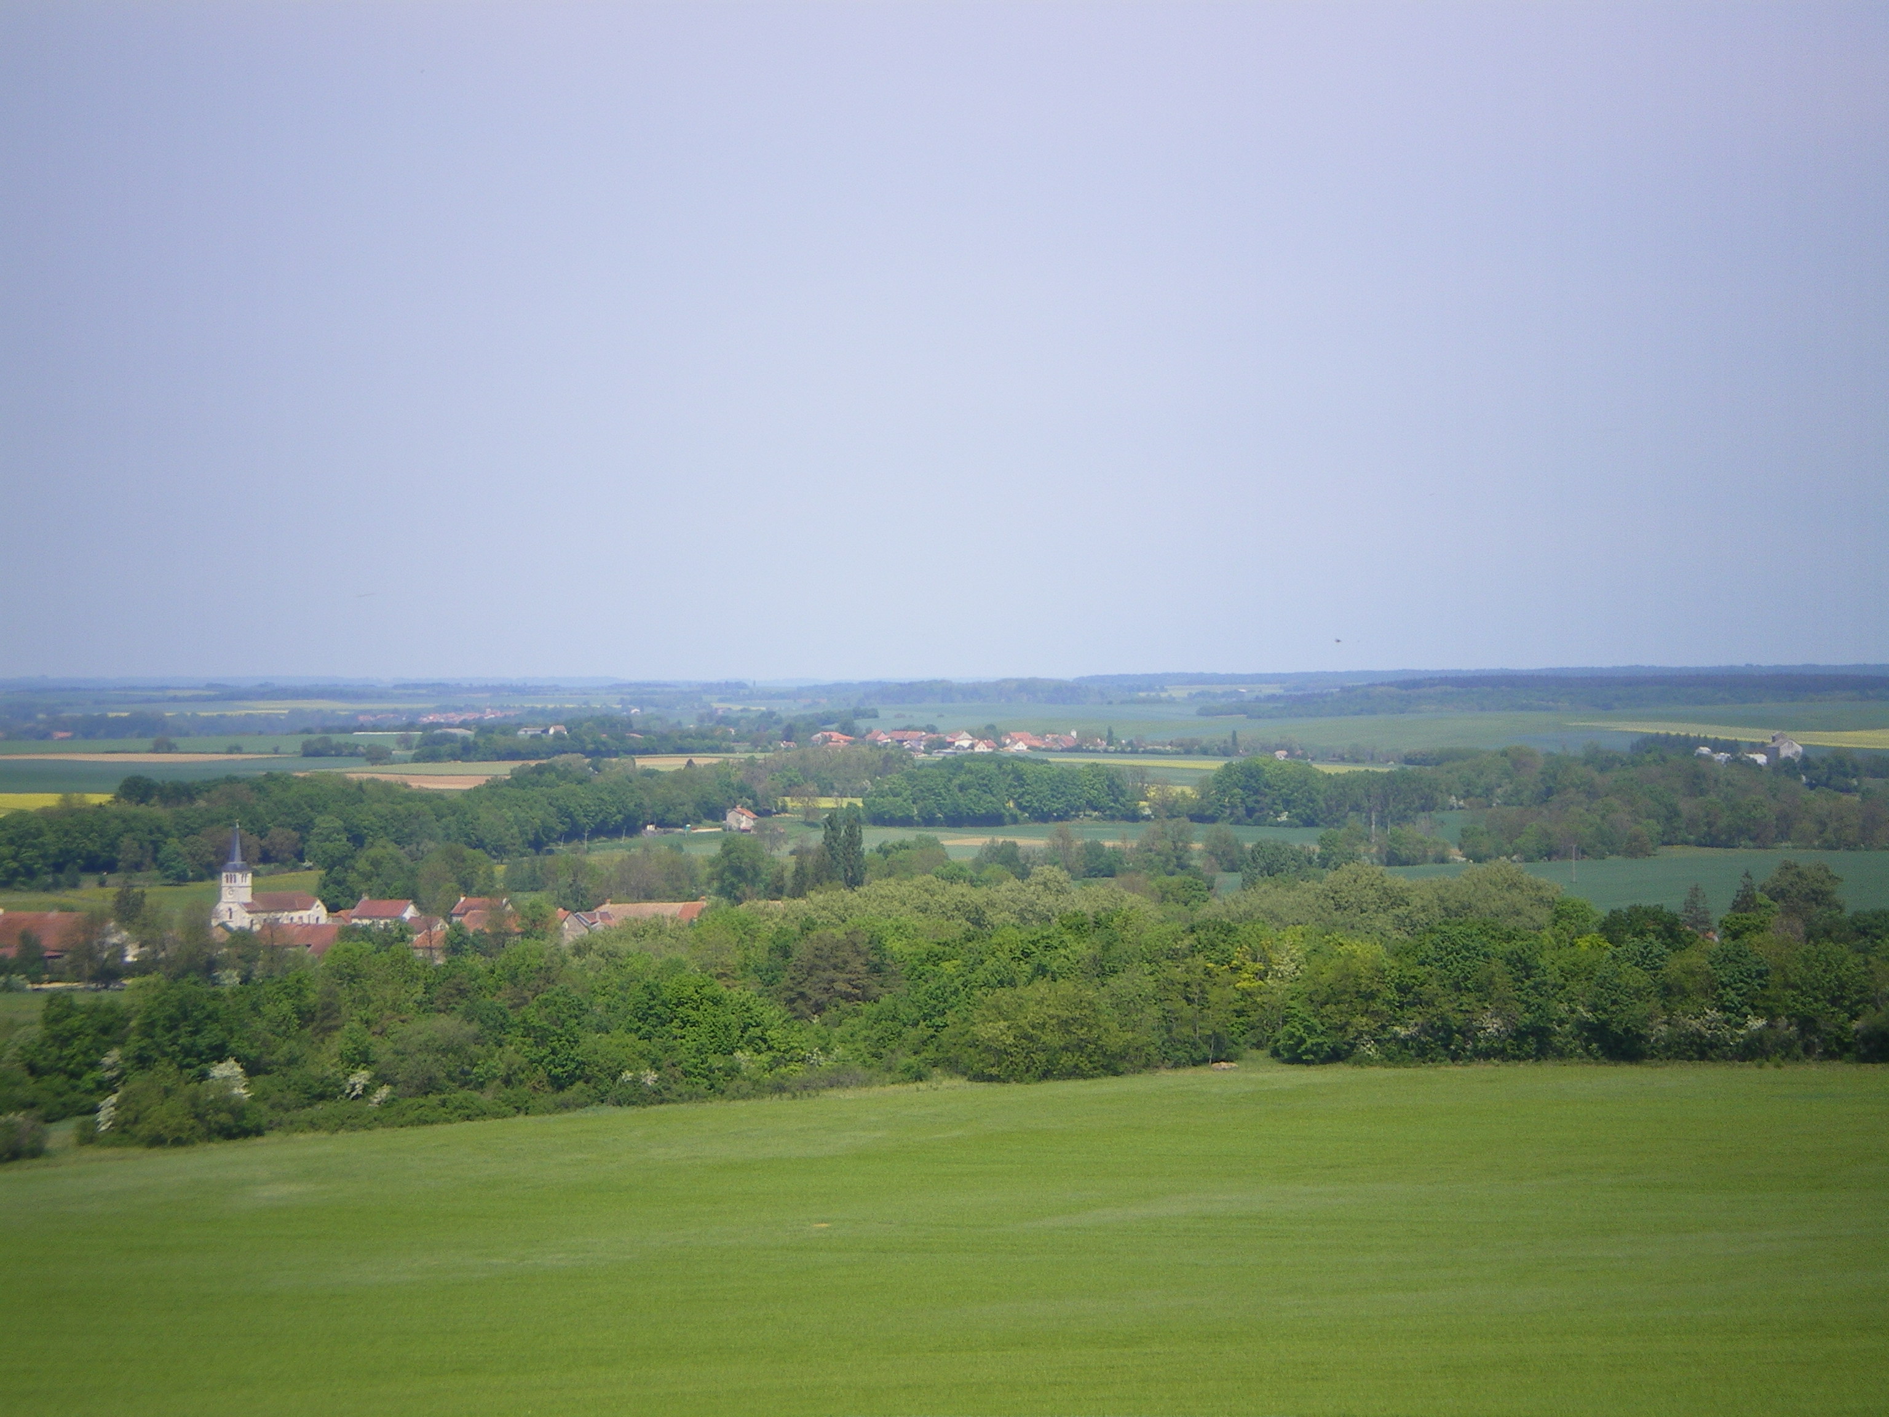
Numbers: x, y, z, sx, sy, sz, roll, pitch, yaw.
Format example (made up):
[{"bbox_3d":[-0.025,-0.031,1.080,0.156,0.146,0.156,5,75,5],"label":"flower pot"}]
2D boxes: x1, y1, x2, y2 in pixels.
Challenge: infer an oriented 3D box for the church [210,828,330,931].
[{"bbox_3d":[-181.990,45.220,1675.000,18.500,29.800,31.500,0,1,34],"label":"church"}]

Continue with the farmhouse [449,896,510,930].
[{"bbox_3d":[-122.470,54.930,1660.000,14.800,9.200,10.700,0,1,35],"label":"farmhouse"}]

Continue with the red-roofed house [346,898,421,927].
[{"bbox_3d":[-149.350,55.340,1670.000,15.400,8.400,10.100,0,0,30],"label":"red-roofed house"}]

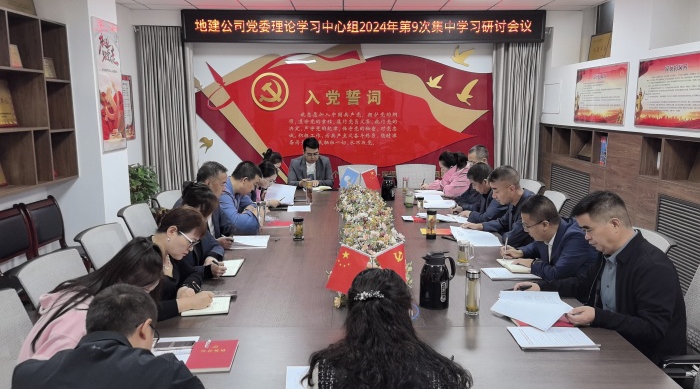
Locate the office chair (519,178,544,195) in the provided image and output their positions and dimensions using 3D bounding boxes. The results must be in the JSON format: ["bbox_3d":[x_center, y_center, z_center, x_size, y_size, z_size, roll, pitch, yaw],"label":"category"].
[{"bbox_3d":[1.421,0.360,5.150,0.620,0.990,0.580,0,9,-1],"label":"office chair"}]

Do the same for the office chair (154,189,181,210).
[{"bbox_3d":[-1.204,0.479,4.342,0.600,0.970,0.580,1,9,7],"label":"office chair"}]

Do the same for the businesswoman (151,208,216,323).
[{"bbox_3d":[-0.966,0.653,2.732,0.700,1.210,0.500,0,9,-1],"label":"businesswoman"}]

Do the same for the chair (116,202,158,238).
[{"bbox_3d":[-1.207,0.582,3.711,0.600,0.970,0.580,0,9,1],"label":"chair"}]

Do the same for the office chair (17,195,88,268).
[{"bbox_3d":[-2.371,0.479,4.590,0.570,0.940,0.500,0,9,-1],"label":"office chair"}]

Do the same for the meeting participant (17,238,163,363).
[{"bbox_3d":[-0.972,0.735,2.198,0.740,1.159,0.520,0,9,-1],"label":"meeting participant"}]

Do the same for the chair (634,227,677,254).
[{"bbox_3d":[1.409,0.693,3.157,0.620,0.990,0.580,0,9,-1],"label":"chair"}]

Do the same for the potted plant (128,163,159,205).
[{"bbox_3d":[-2.405,0.154,6.182,0.580,1.015,0.580,0,9,-1],"label":"potted plant"}]

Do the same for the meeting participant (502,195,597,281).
[{"bbox_3d":[1.139,0.580,3.127,0.720,1.164,0.550,0,9,-1],"label":"meeting participant"}]

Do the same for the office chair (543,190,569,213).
[{"bbox_3d":[1.399,0.465,4.501,0.600,0.970,0.600,0,10,-1],"label":"office chair"}]

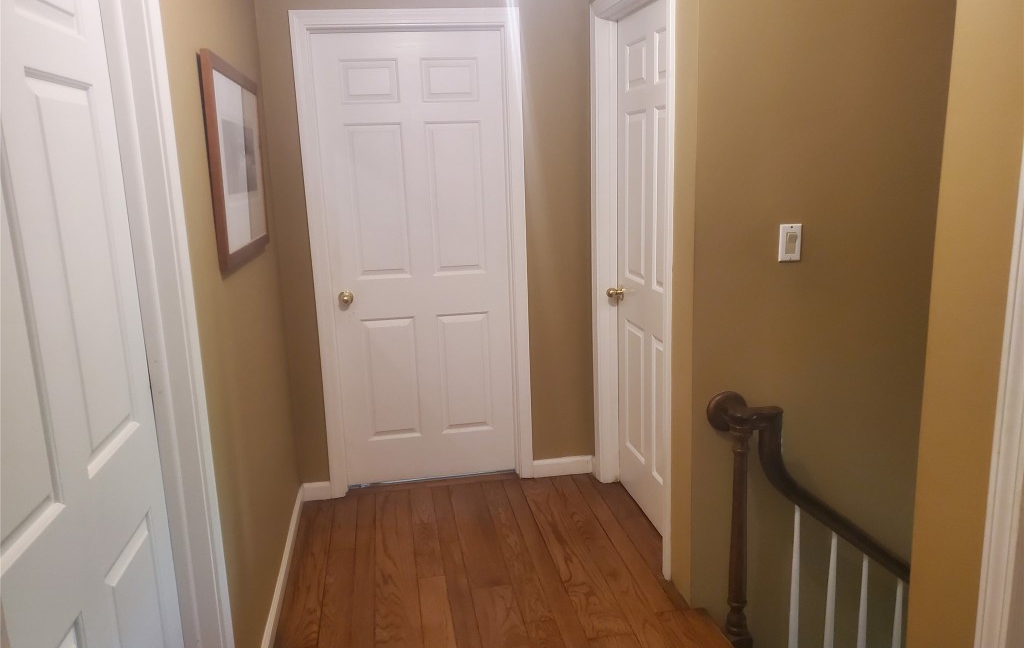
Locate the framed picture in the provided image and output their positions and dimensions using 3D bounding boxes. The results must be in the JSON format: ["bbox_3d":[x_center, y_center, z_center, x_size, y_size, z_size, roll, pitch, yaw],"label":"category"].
[{"bbox_3d":[-0.863,-0.510,2.460,0.022,0.583,0.851,-2,12,-9],"label":"framed picture"}]

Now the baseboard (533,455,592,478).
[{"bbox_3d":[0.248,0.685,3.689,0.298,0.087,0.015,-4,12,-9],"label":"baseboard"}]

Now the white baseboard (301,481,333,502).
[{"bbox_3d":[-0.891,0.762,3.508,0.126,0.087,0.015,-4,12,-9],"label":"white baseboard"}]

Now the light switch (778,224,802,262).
[{"bbox_3d":[0.862,-0.250,2.373,0.071,0.114,0.012,-4,12,-9],"label":"light switch"}]

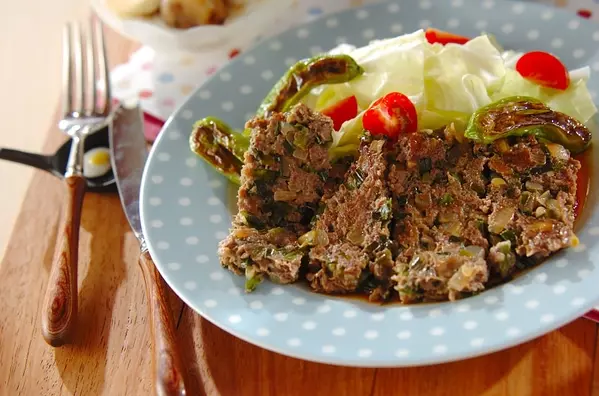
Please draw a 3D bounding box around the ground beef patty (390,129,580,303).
[{"bbox_3d":[0.078,0.008,0.850,0.078,0.031,0.068,-6,42,6],"label":"ground beef patty"}]

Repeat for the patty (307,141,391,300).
[{"bbox_3d":[0.021,0.009,0.860,0.037,0.032,0.068,-6,42,6],"label":"patty"}]

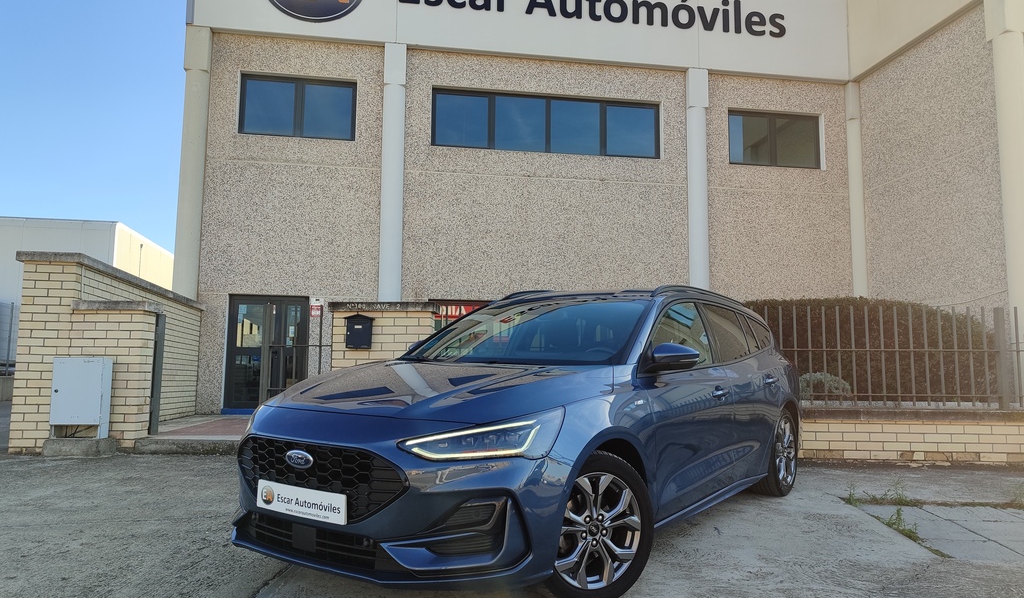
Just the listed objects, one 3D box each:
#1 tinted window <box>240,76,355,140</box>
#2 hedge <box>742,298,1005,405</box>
[{"bbox_3d":[-3.921,-3.506,13.588,2.057,1.090,0.120,1,-6,-10],"label":"tinted window"},{"bbox_3d":[4.244,0.634,8.984,3.150,1.330,1.100,0,-6,7],"label":"hedge"}]

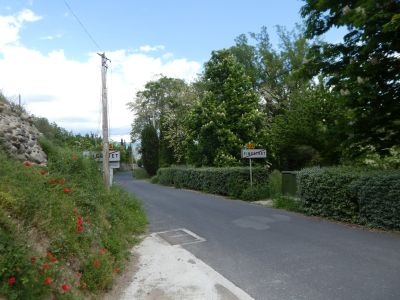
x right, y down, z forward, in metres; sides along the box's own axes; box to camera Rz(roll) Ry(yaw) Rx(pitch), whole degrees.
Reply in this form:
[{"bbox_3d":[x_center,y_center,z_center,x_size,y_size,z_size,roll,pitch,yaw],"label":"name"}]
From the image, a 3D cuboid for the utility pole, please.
[{"bbox_3d":[-3.654,-1.055,10.700,0.420,5.490,0.320,-3,-2,0],"label":"utility pole"}]

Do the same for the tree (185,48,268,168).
[{"bbox_3d":[1.850,-2.482,19.000,5.600,9.210,5.600,-3,-2,0],"label":"tree"}]

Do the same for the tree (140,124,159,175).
[{"bbox_3d":[-4.797,0.039,26.500,1.750,5.170,1.750,-3,-2,0],"label":"tree"}]

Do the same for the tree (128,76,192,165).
[{"bbox_3d":[-4.125,-2.720,30.500,7.400,11.070,7.200,-3,-2,0],"label":"tree"}]

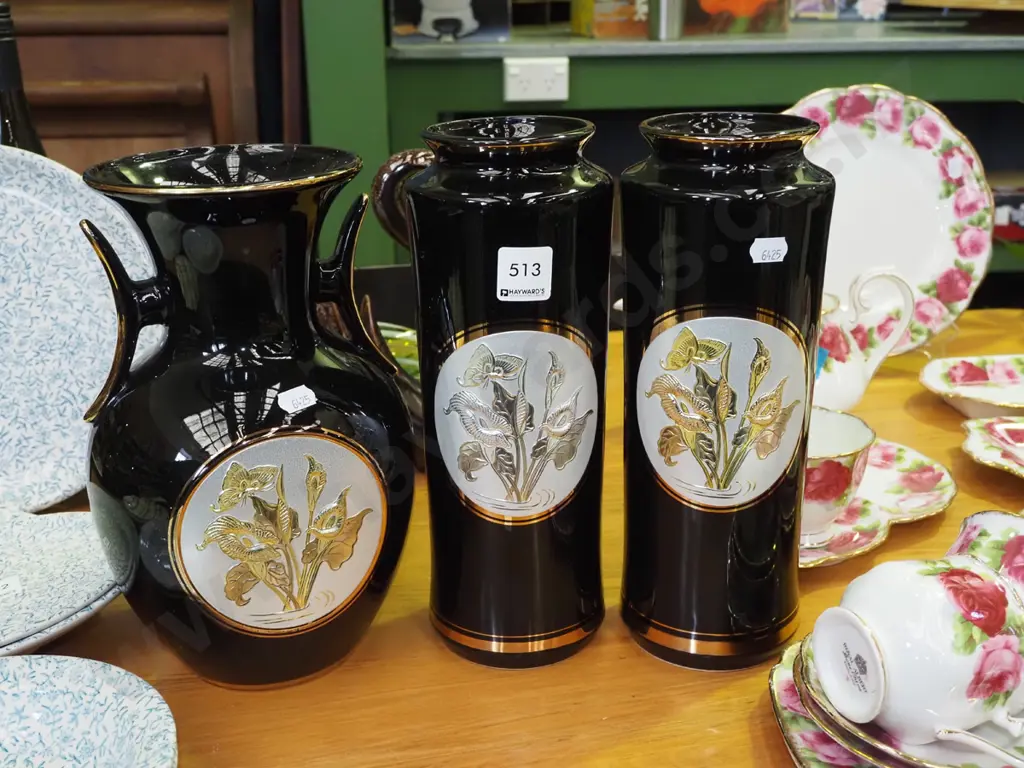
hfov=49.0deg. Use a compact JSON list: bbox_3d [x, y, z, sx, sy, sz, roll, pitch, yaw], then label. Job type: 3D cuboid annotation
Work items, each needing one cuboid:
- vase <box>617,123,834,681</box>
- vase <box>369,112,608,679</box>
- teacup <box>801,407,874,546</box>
[{"bbox_3d":[0.119,0.006,0.648,0.111,0.309,0.111,2,21,9],"label":"vase"},{"bbox_3d":[0.000,0.007,0.653,0.111,0.309,0.111,-2,21,-1],"label":"vase"},{"bbox_3d":[0.175,0.062,0.722,0.107,0.070,0.090,-1,19,0],"label":"teacup"}]

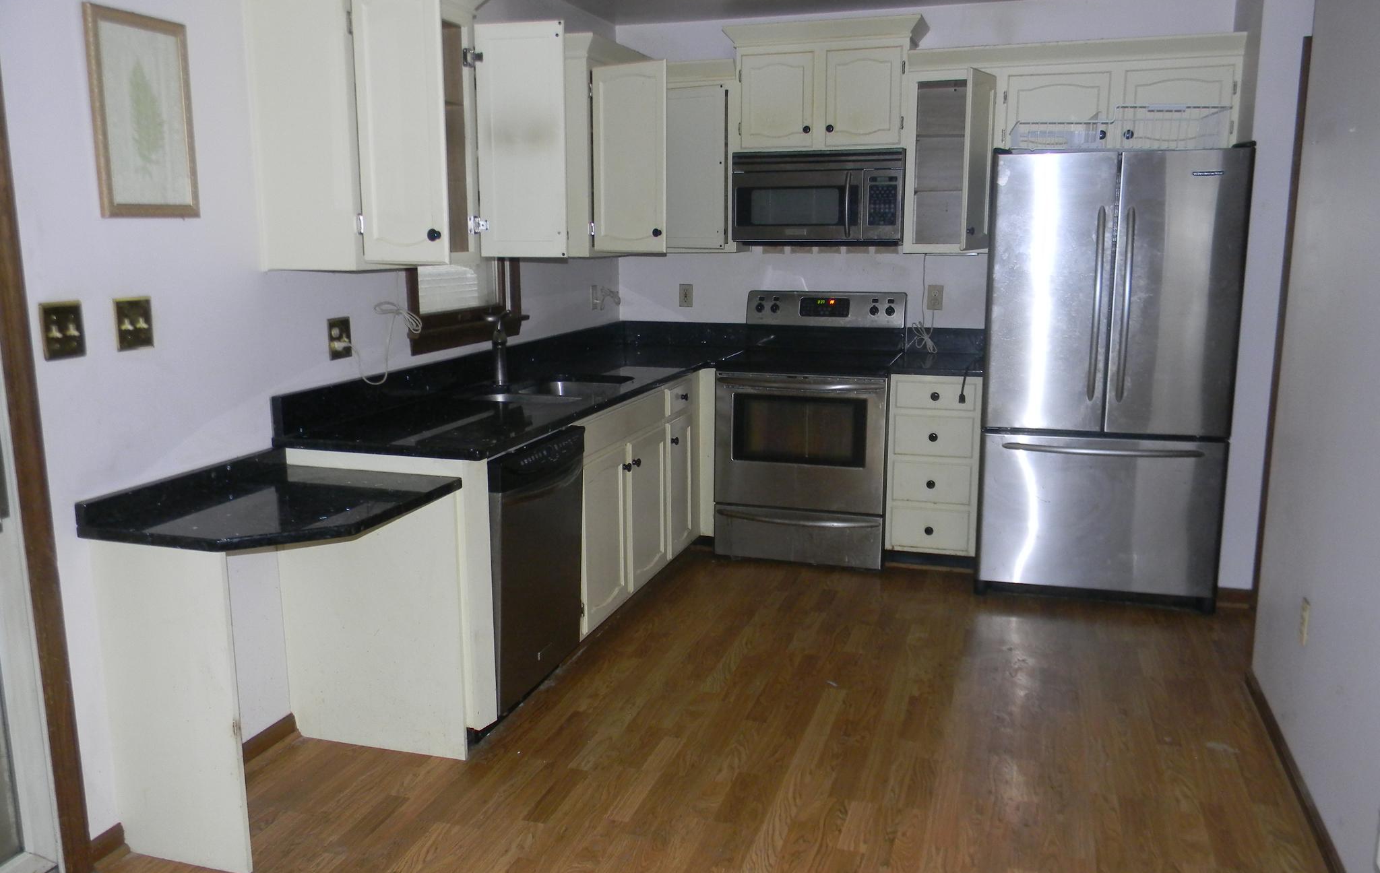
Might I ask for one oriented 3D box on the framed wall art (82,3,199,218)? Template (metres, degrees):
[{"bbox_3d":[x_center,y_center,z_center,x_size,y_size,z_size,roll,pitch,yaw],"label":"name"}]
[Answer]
[{"bbox_3d":[-1.290,-0.751,2.630,0.022,0.462,0.312,3,11,17],"label":"framed wall art"}]

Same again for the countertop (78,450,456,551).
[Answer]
[{"bbox_3d":[-1.012,0.148,2.793,0.588,0.082,0.708,3,11,17],"label":"countertop"}]

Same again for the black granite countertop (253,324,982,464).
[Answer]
[{"bbox_3d":[0.119,-0.232,4.169,1.855,0.144,2.761,3,11,17],"label":"black granite countertop"}]

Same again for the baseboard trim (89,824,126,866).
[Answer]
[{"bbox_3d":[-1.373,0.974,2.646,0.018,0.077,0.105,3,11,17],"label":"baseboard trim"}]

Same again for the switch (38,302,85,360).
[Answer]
[{"bbox_3d":[-1.385,-0.236,2.486,0.018,0.127,0.112,3,11,17],"label":"switch"}]

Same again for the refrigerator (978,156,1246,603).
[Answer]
[{"bbox_3d":[1.721,-0.265,4.659,0.894,1.775,0.875,3,11,17],"label":"refrigerator"}]

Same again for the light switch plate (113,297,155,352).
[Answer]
[{"bbox_3d":[-1.324,-0.270,2.678,0.018,0.125,0.115,3,11,17],"label":"light switch plate"}]

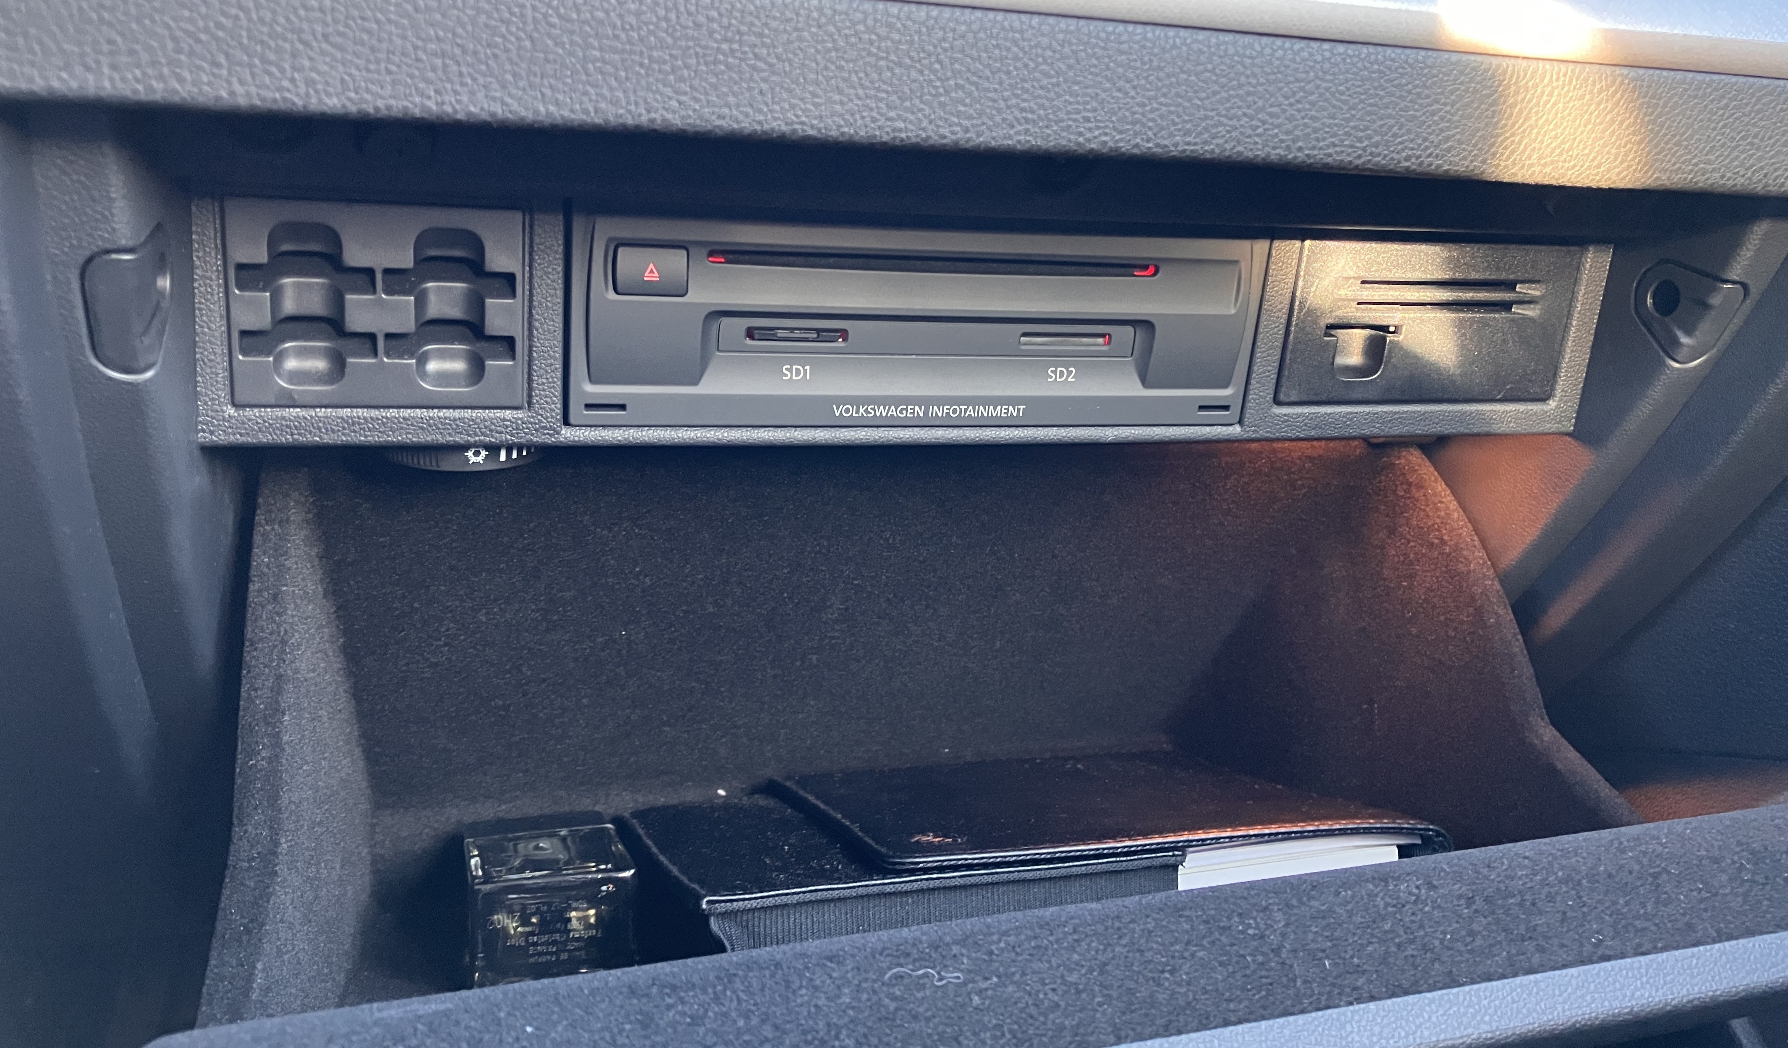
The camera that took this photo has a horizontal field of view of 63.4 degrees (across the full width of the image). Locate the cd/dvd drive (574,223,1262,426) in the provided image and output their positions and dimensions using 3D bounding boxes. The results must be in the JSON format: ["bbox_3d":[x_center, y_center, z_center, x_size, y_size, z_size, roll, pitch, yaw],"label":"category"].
[{"bbox_3d":[-0.008,-0.070,0.426,0.187,0.054,0.130,-2,18,-20],"label":"cd/dvd drive"}]

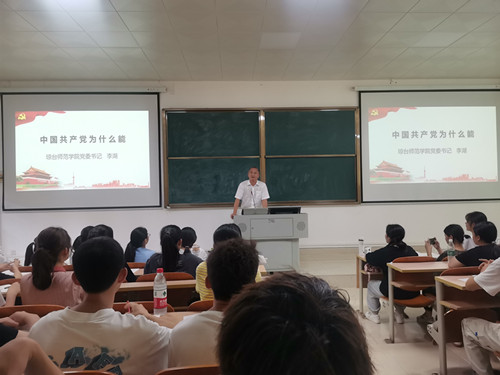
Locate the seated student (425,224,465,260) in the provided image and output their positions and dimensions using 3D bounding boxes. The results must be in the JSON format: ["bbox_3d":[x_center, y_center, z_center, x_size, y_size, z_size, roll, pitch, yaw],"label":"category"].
[{"bbox_3d":[2.220,0.939,4.107,0.470,1.120,0.720,-1,0,-31],"label":"seated student"}]

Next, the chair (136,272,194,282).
[{"bbox_3d":[-0.645,1.045,3.071,0.450,0.800,0.480,-1,0,-3],"label":"chair"}]

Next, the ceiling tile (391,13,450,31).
[{"bbox_3d":[2.313,-2.248,5.119,0.610,0.020,0.610,-1,0,-3],"label":"ceiling tile"}]

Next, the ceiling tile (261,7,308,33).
[{"bbox_3d":[0.475,-2.181,4.948,0.600,0.025,0.600,-1,0,-3],"label":"ceiling tile"}]

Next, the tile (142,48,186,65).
[{"bbox_3d":[-1.410,-2.179,6.175,0.610,0.020,0.610,-1,0,-3],"label":"tile"}]

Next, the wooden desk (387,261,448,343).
[{"bbox_3d":[1.991,1.102,3.487,1.300,0.750,0.420,-1,0,-3],"label":"wooden desk"}]

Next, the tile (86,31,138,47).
[{"bbox_3d":[-1.951,-2.131,5.430,0.600,0.025,0.600,-1,0,-3],"label":"tile"}]

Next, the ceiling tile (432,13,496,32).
[{"bbox_3d":[2.924,-2.259,5.147,0.610,0.020,0.610,-1,0,-3],"label":"ceiling tile"}]

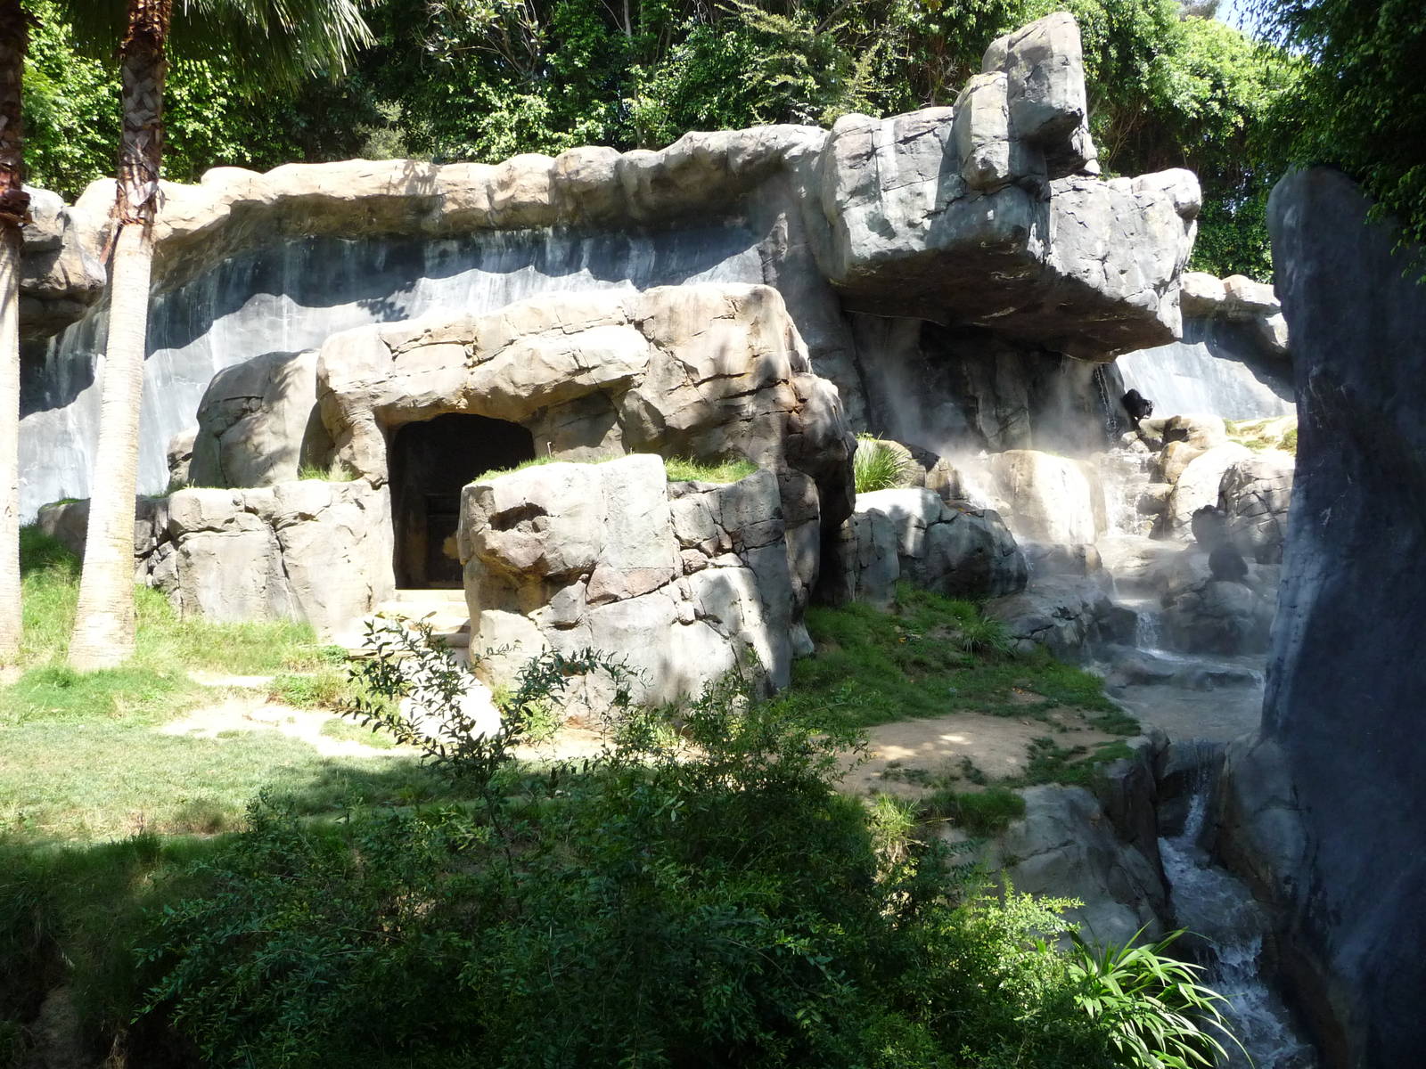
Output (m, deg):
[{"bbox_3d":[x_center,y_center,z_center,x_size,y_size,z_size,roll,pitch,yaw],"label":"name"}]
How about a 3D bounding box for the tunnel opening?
[{"bbox_3d":[-3.390,-0.452,15.600,1.950,2.360,0.800,0,3,-7],"label":"tunnel opening"}]

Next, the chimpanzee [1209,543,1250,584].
[{"bbox_3d":[8.765,0.492,19.600,0.620,0.720,0.580,2,4,37],"label":"chimpanzee"}]

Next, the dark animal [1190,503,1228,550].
[{"bbox_3d":[8.701,-0.127,20.200,0.620,0.800,0.580,2,3,30],"label":"dark animal"}]

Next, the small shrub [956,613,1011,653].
[{"bbox_3d":[3.943,1.444,16.800,0.800,0.600,0.750,0,3,0],"label":"small shrub"}]

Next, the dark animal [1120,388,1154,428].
[{"bbox_3d":[8.206,-2.445,22.300,0.750,0.770,0.500,2,4,37],"label":"dark animal"}]

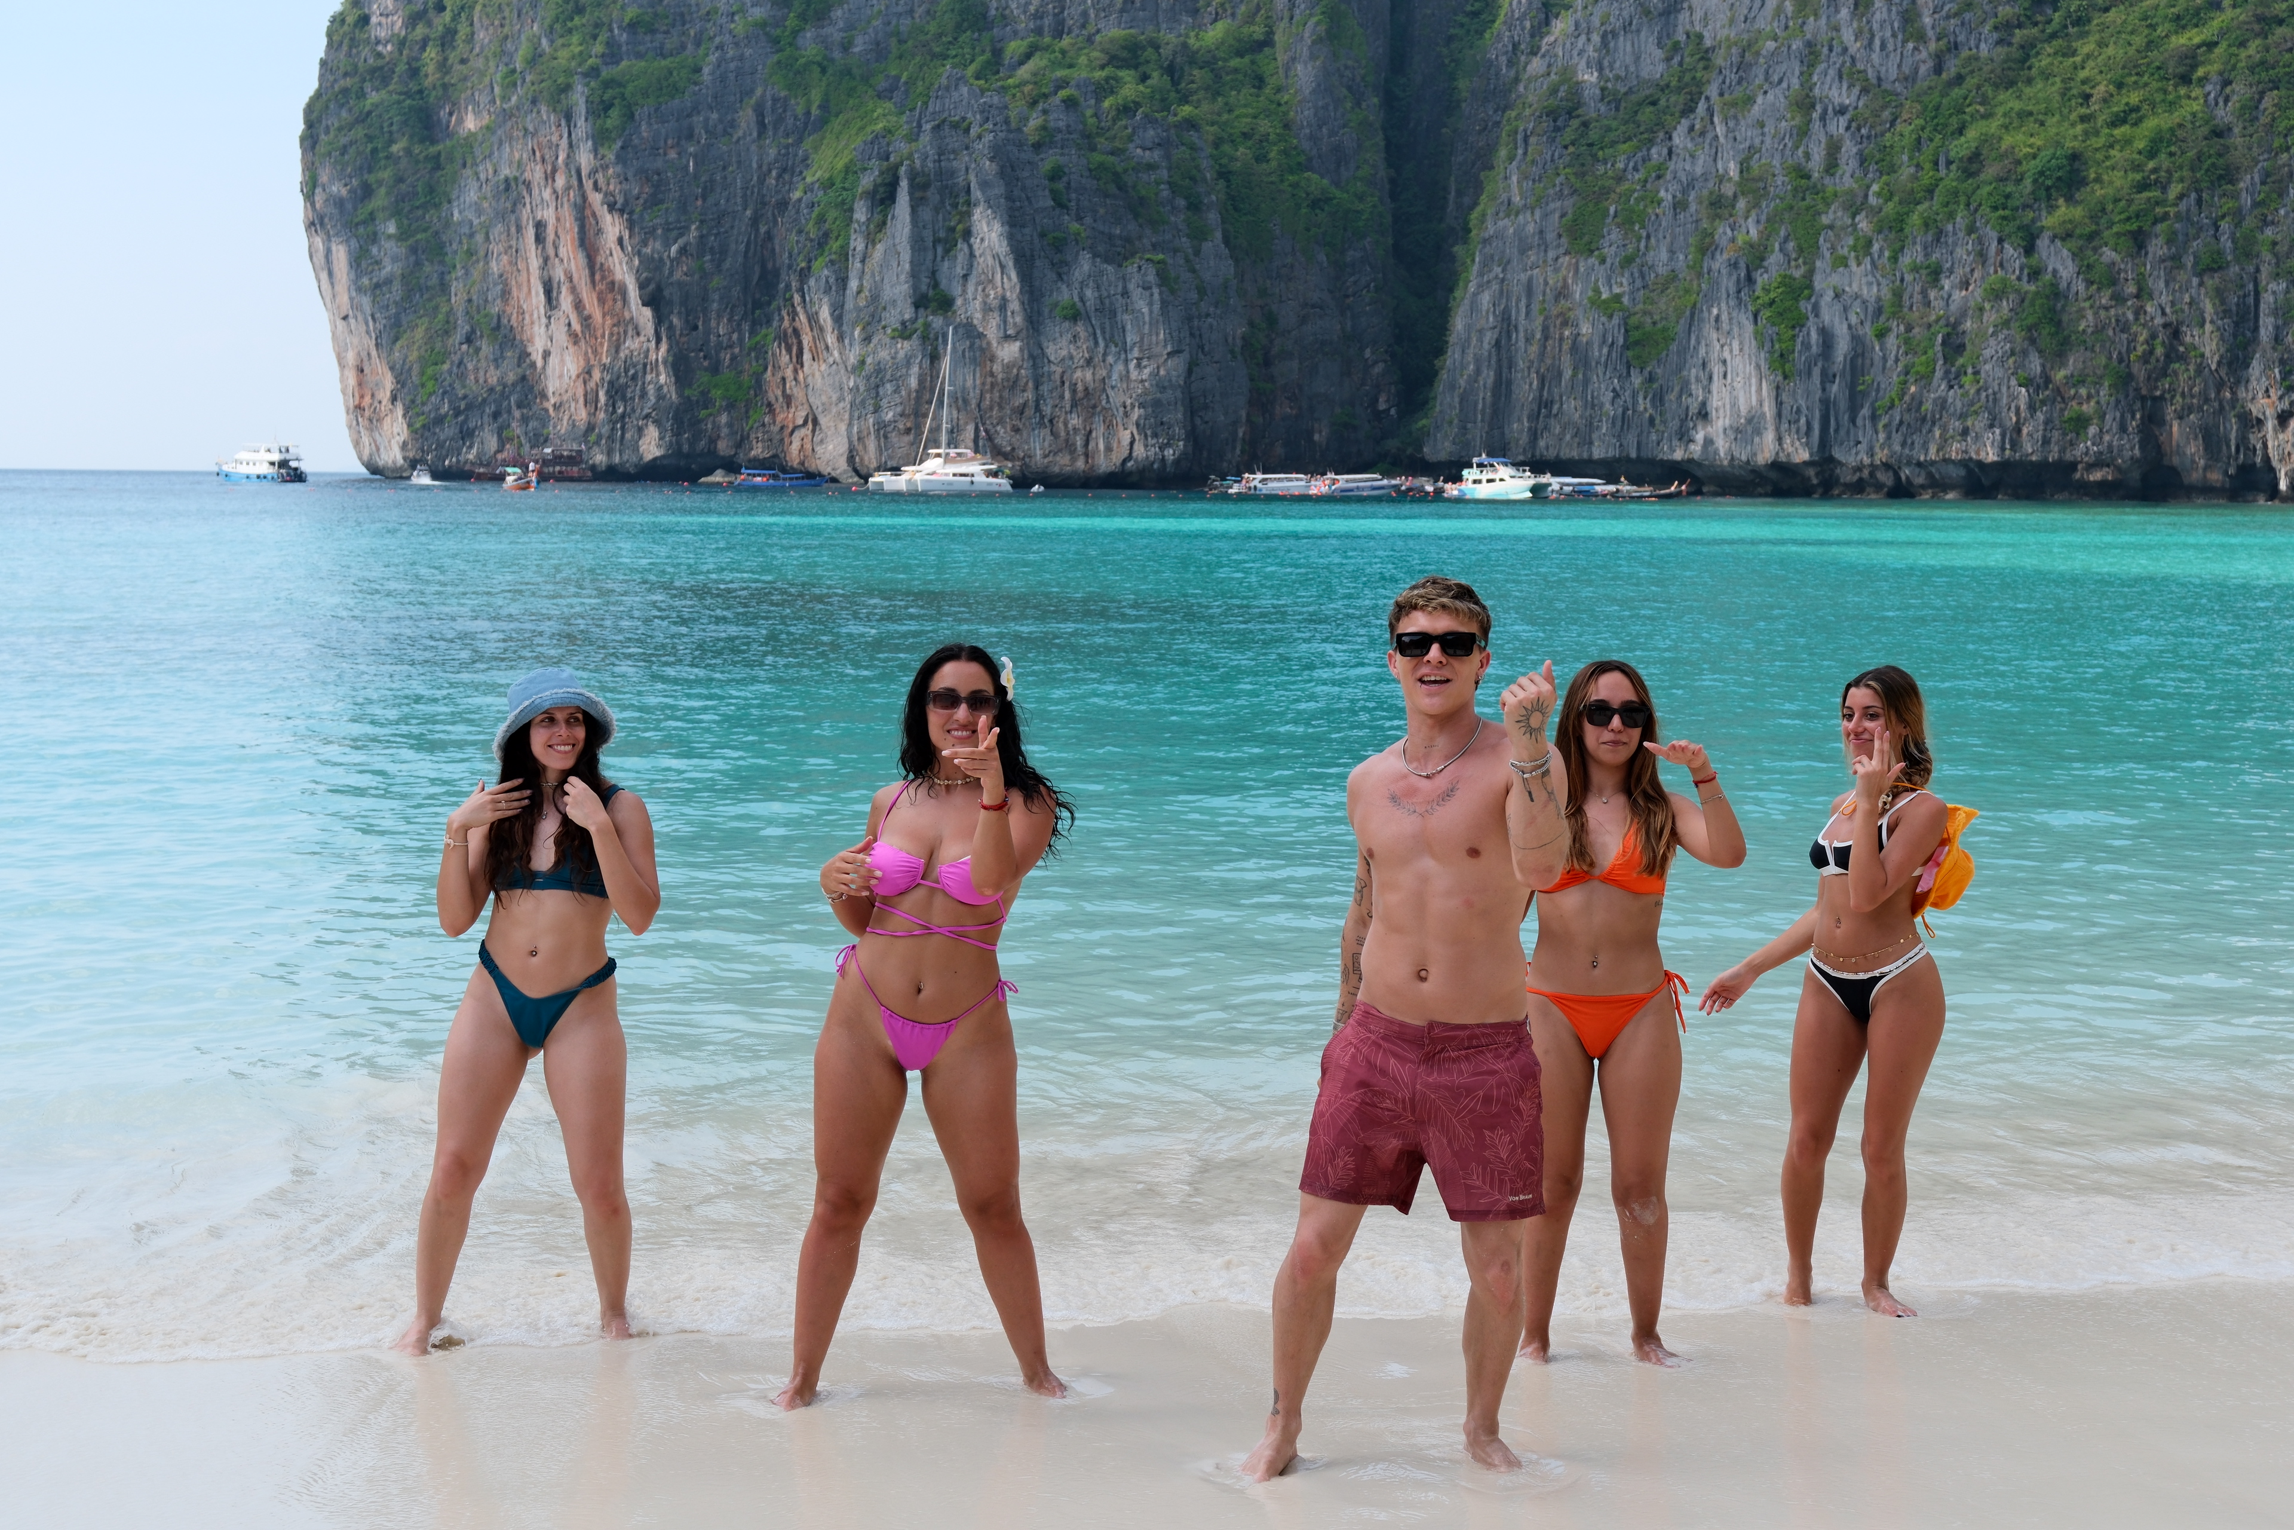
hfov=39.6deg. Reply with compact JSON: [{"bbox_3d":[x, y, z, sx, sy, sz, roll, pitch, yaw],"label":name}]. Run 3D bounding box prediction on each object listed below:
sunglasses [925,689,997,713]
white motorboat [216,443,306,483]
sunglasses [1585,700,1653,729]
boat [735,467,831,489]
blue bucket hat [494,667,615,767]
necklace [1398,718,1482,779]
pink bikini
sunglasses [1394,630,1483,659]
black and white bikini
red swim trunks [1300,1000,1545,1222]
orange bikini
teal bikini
[{"bbox_3d":[-0.385,-0.134,6.715,0.142,0.046,0.145,5,7,0],"label":"sunglasses"},{"bbox_3d":[-157.929,-53.718,567.619,16.500,6.900,6.000,4,6,30],"label":"white motorboat"},{"bbox_3d":[1.063,-0.117,7.197,0.145,0.050,0.145,3,10,6],"label":"sunglasses"},{"bbox_3d":[-55.610,-43.993,488.074,14.300,3.300,2.900,1,5,0],"label":"boat"},{"bbox_3d":[-1.397,-0.106,7.512,0.280,0.170,0.290,-13,-8,-26],"label":"blue bucket hat"},{"bbox_3d":[0.569,-0.048,6.150,0.160,0.130,0.160,2,5,18],"label":"necklace"},{"bbox_3d":[-0.469,0.336,6.778,0.375,0.610,0.250,1,5,9],"label":"pink bikini"},{"bbox_3d":[0.562,-0.229,6.114,0.150,0.048,0.150,2,-2,10],"label":"sunglasses"},{"bbox_3d":[1.828,0.358,8.053,0.250,0.560,0.320,-4,7,-42],"label":"black and white bikini"},{"bbox_3d":[0.540,0.675,6.215,0.435,0.400,0.300,2,5,18],"label":"red swim trunks"},{"bbox_3d":[1.046,0.381,7.272,0.350,0.570,0.240,1,5,8],"label":"orange bikini"},{"bbox_3d":[-1.417,0.362,7.574,0.330,0.600,0.240,1,5,3],"label":"teal bikini"}]

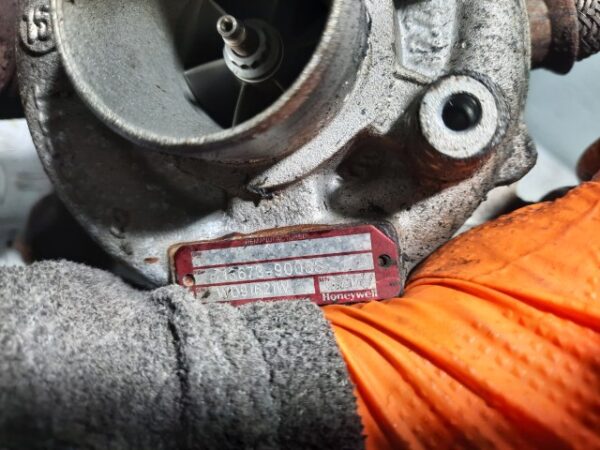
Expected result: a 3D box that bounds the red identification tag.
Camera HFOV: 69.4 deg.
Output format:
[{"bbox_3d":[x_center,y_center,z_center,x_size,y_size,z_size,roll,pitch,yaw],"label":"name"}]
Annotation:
[{"bbox_3d":[-0.004,0.011,0.106,0.056,0.001,0.018,-7,89,13],"label":"red identification tag"}]

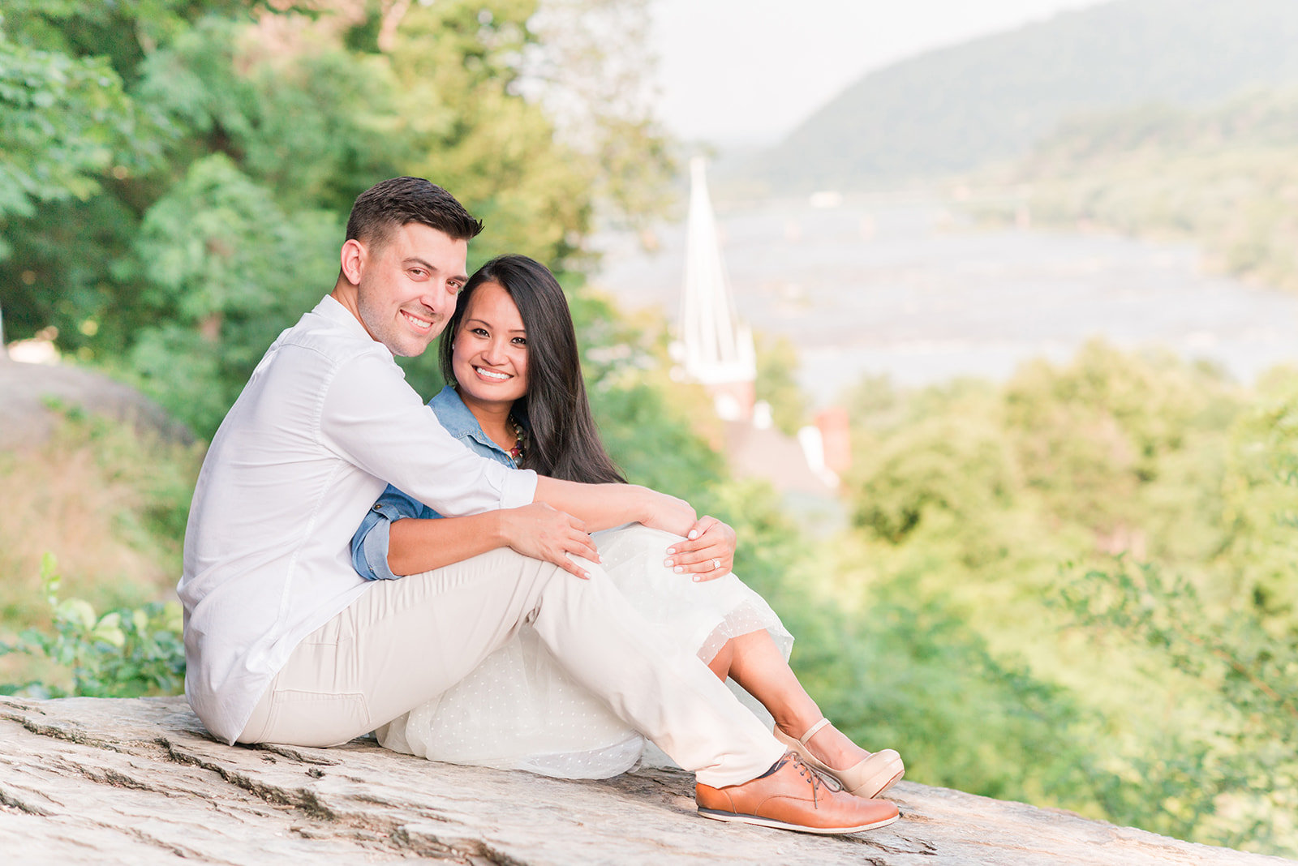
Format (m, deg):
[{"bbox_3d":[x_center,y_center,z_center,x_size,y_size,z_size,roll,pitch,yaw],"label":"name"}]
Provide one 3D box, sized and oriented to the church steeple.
[{"bbox_3d":[3.359,-7.308,155.000,3.700,13.000,3.700,-2,5,12],"label":"church steeple"}]

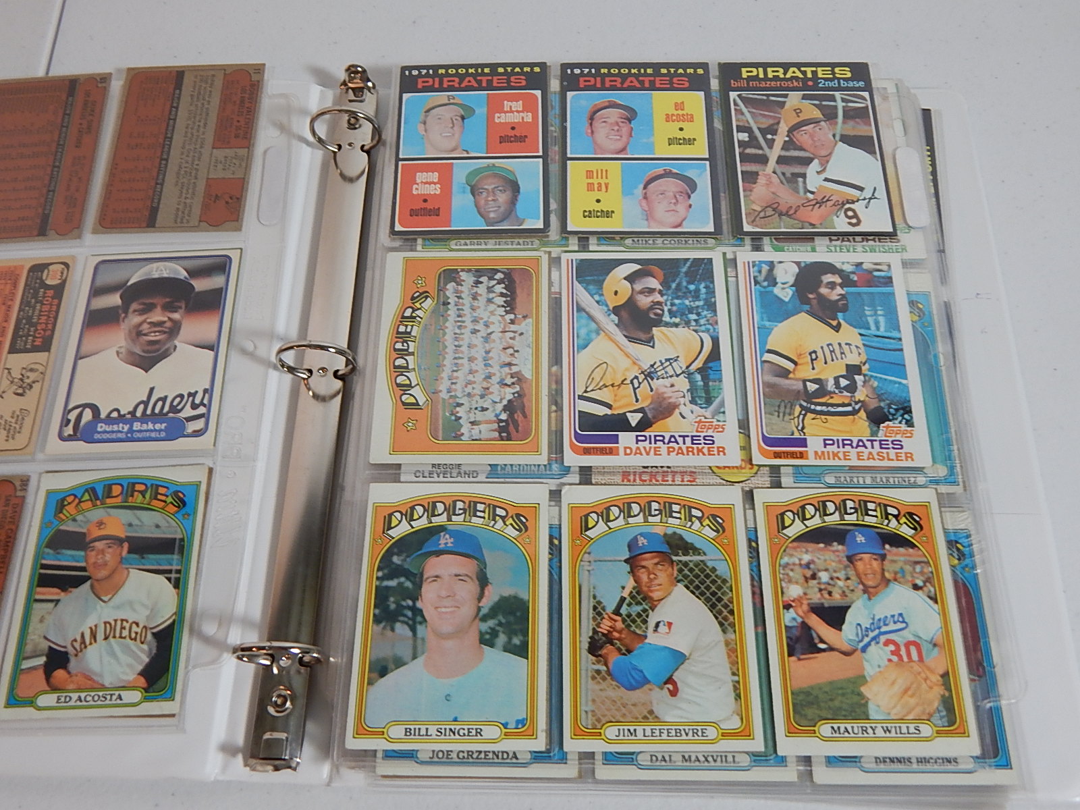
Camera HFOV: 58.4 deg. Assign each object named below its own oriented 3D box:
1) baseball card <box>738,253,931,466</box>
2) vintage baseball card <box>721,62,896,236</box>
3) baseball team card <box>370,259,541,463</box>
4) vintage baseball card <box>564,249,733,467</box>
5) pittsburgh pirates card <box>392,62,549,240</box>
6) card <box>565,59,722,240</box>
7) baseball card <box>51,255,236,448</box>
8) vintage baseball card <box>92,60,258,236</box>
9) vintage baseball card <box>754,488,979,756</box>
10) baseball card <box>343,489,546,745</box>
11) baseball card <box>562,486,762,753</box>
[{"bbox_3d":[0.109,-0.019,0.363,0.064,0.001,0.089,1,66,1],"label":"baseball card"},{"bbox_3d":[0.110,-0.108,0.403,0.064,0.001,0.089,0,66,1],"label":"vintage baseball card"},{"bbox_3d":[-0.029,-0.019,0.366,0.064,0.001,0.089,0,66,1],"label":"baseball team card"},{"bbox_3d":[0.040,-0.019,0.365,0.064,0.001,0.089,0,66,1],"label":"vintage baseball card"},{"bbox_3d":[-0.028,-0.109,0.407,0.064,0.001,0.089,-1,66,1],"label":"pittsburgh pirates card"},{"bbox_3d":[0.041,-0.108,0.404,0.064,0.001,0.089,0,66,1],"label":"card"},{"bbox_3d":[-0.155,-0.022,0.382,0.064,0.001,0.089,-2,66,2],"label":"baseball card"},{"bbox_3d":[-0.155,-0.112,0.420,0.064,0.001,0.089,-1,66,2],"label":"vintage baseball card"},{"bbox_3d":[0.107,0.070,0.323,0.064,0.001,0.089,0,66,1],"label":"vintage baseball card"},{"bbox_3d":[-0.029,0.069,0.325,0.064,0.001,0.089,0,66,1],"label":"baseball card"},{"bbox_3d":[0.040,0.070,0.326,0.064,0.001,0.089,0,66,1],"label":"baseball card"}]

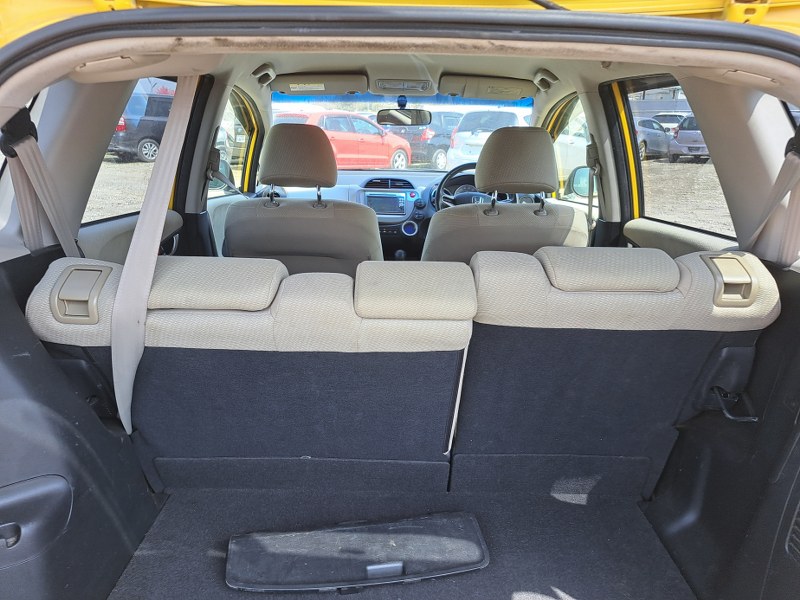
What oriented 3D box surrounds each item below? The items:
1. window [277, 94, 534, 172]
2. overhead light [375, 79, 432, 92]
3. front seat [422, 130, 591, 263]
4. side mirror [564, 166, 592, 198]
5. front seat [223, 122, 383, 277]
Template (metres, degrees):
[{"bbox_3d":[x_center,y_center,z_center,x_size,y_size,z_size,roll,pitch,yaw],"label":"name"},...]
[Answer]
[{"bbox_3d":[0.010,-0.778,2.797,1.270,0.090,0.920,0,-13,0],"label":"window"},{"bbox_3d":[0.015,-0.873,2.260,0.225,0.030,0.070,0,-24,0],"label":"overhead light"},{"bbox_3d":[0.375,-0.197,2.252,0.520,0.980,0.780,0,18,0],"label":"front seat"},{"bbox_3d":[0.880,-0.568,2.656,0.210,0.150,0.120,3,18,8],"label":"side mirror"},{"bbox_3d":[-0.338,-0.222,2.296,0.520,0.980,0.780,0,18,0],"label":"front seat"}]

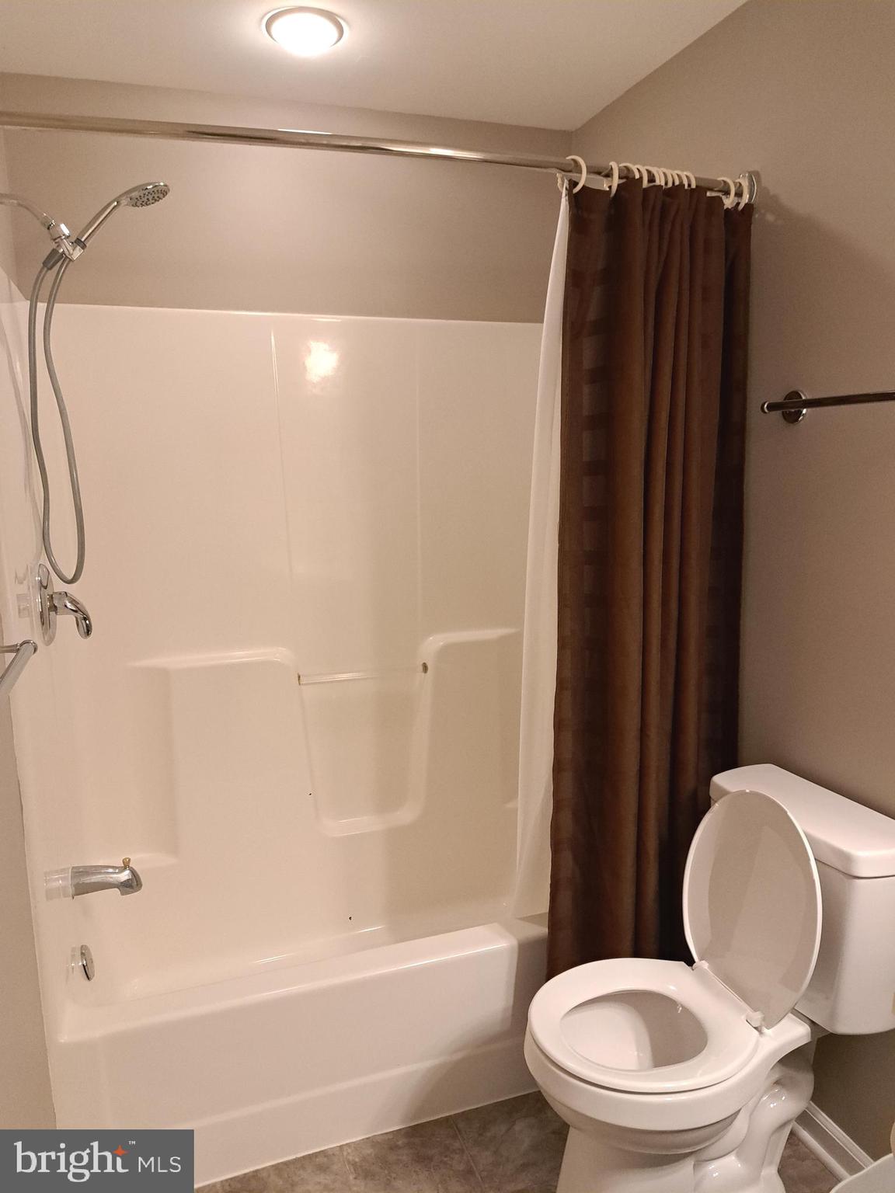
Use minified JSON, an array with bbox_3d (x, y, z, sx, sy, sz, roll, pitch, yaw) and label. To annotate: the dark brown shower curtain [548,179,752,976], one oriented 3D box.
[{"bbox_3d":[0.452,0.082,1.828,0.460,1.820,0.130,-5,11,-18],"label":"dark brown shower curtain"}]

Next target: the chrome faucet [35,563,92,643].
[{"bbox_3d":[-0.834,0.013,1.806,0.090,0.176,0.175,-5,11,-18],"label":"chrome faucet"}]

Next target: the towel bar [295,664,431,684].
[{"bbox_3d":[-0.252,0.229,2.446,0.380,0.025,0.026,-5,11,-18],"label":"towel bar"}]

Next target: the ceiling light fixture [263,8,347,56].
[{"bbox_3d":[-0.308,-1.223,1.817,0.180,0.040,0.180,-5,11,-18],"label":"ceiling light fixture"}]

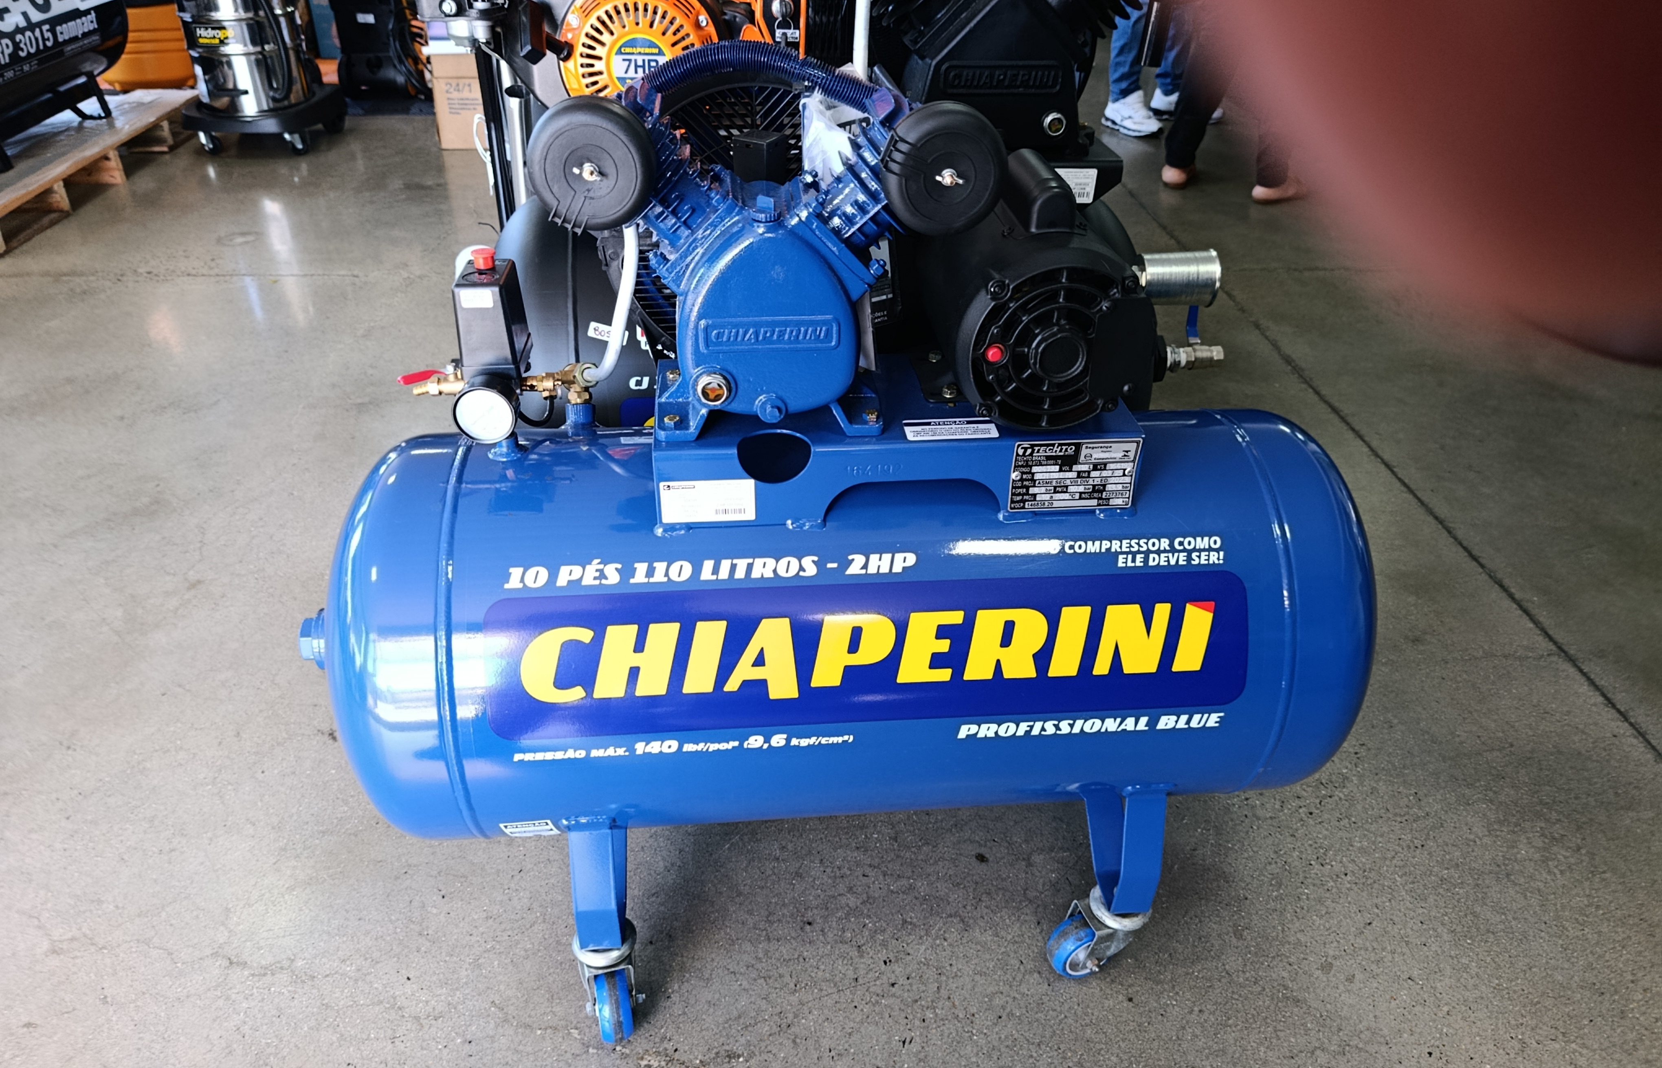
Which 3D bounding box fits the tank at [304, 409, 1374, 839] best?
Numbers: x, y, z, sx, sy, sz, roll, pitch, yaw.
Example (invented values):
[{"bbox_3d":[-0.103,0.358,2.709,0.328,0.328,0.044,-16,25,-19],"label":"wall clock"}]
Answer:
[{"bbox_3d":[0.012,0.083,1.124,0.976,0.398,0.398,-2,31,-4],"label":"tank"}]

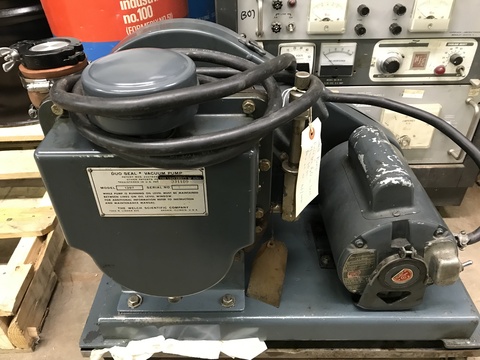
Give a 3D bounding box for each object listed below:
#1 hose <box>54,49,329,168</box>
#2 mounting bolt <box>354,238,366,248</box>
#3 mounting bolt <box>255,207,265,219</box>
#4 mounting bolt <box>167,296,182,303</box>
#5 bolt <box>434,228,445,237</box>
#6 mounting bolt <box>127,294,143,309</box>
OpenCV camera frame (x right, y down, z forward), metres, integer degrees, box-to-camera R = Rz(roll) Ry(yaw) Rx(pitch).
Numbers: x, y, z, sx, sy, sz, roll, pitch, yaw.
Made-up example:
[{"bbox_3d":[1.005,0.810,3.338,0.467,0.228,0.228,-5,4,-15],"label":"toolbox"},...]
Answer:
[{"bbox_3d":[-0.046,-0.091,0.453,0.321,0.081,0.178,0,37,0],"label":"hose"},{"bbox_3d":[0.179,0.095,0.579,0.015,0.014,0.012,0,37,0],"label":"mounting bolt"},{"bbox_3d":[0.028,0.047,0.560,0.015,0.015,0.010,0,37,0],"label":"mounting bolt"},{"bbox_3d":[-0.109,0.197,0.647,0.021,0.012,0.021,0,37,0],"label":"mounting bolt"},{"bbox_3d":[0.290,0.076,0.565,0.014,0.013,0.012,0,37,0],"label":"bolt"},{"bbox_3d":[-0.176,0.202,0.645,0.024,0.013,0.024,0,37,0],"label":"mounting bolt"}]

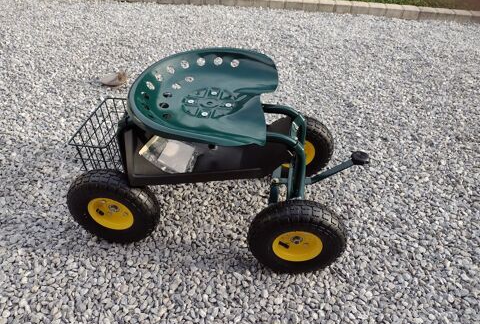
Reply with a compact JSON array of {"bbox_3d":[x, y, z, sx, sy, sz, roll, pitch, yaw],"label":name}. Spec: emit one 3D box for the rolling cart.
[{"bbox_3d":[-0.053,-0.026,1.110,0.835,0.465,0.460,8,43,7],"label":"rolling cart"}]

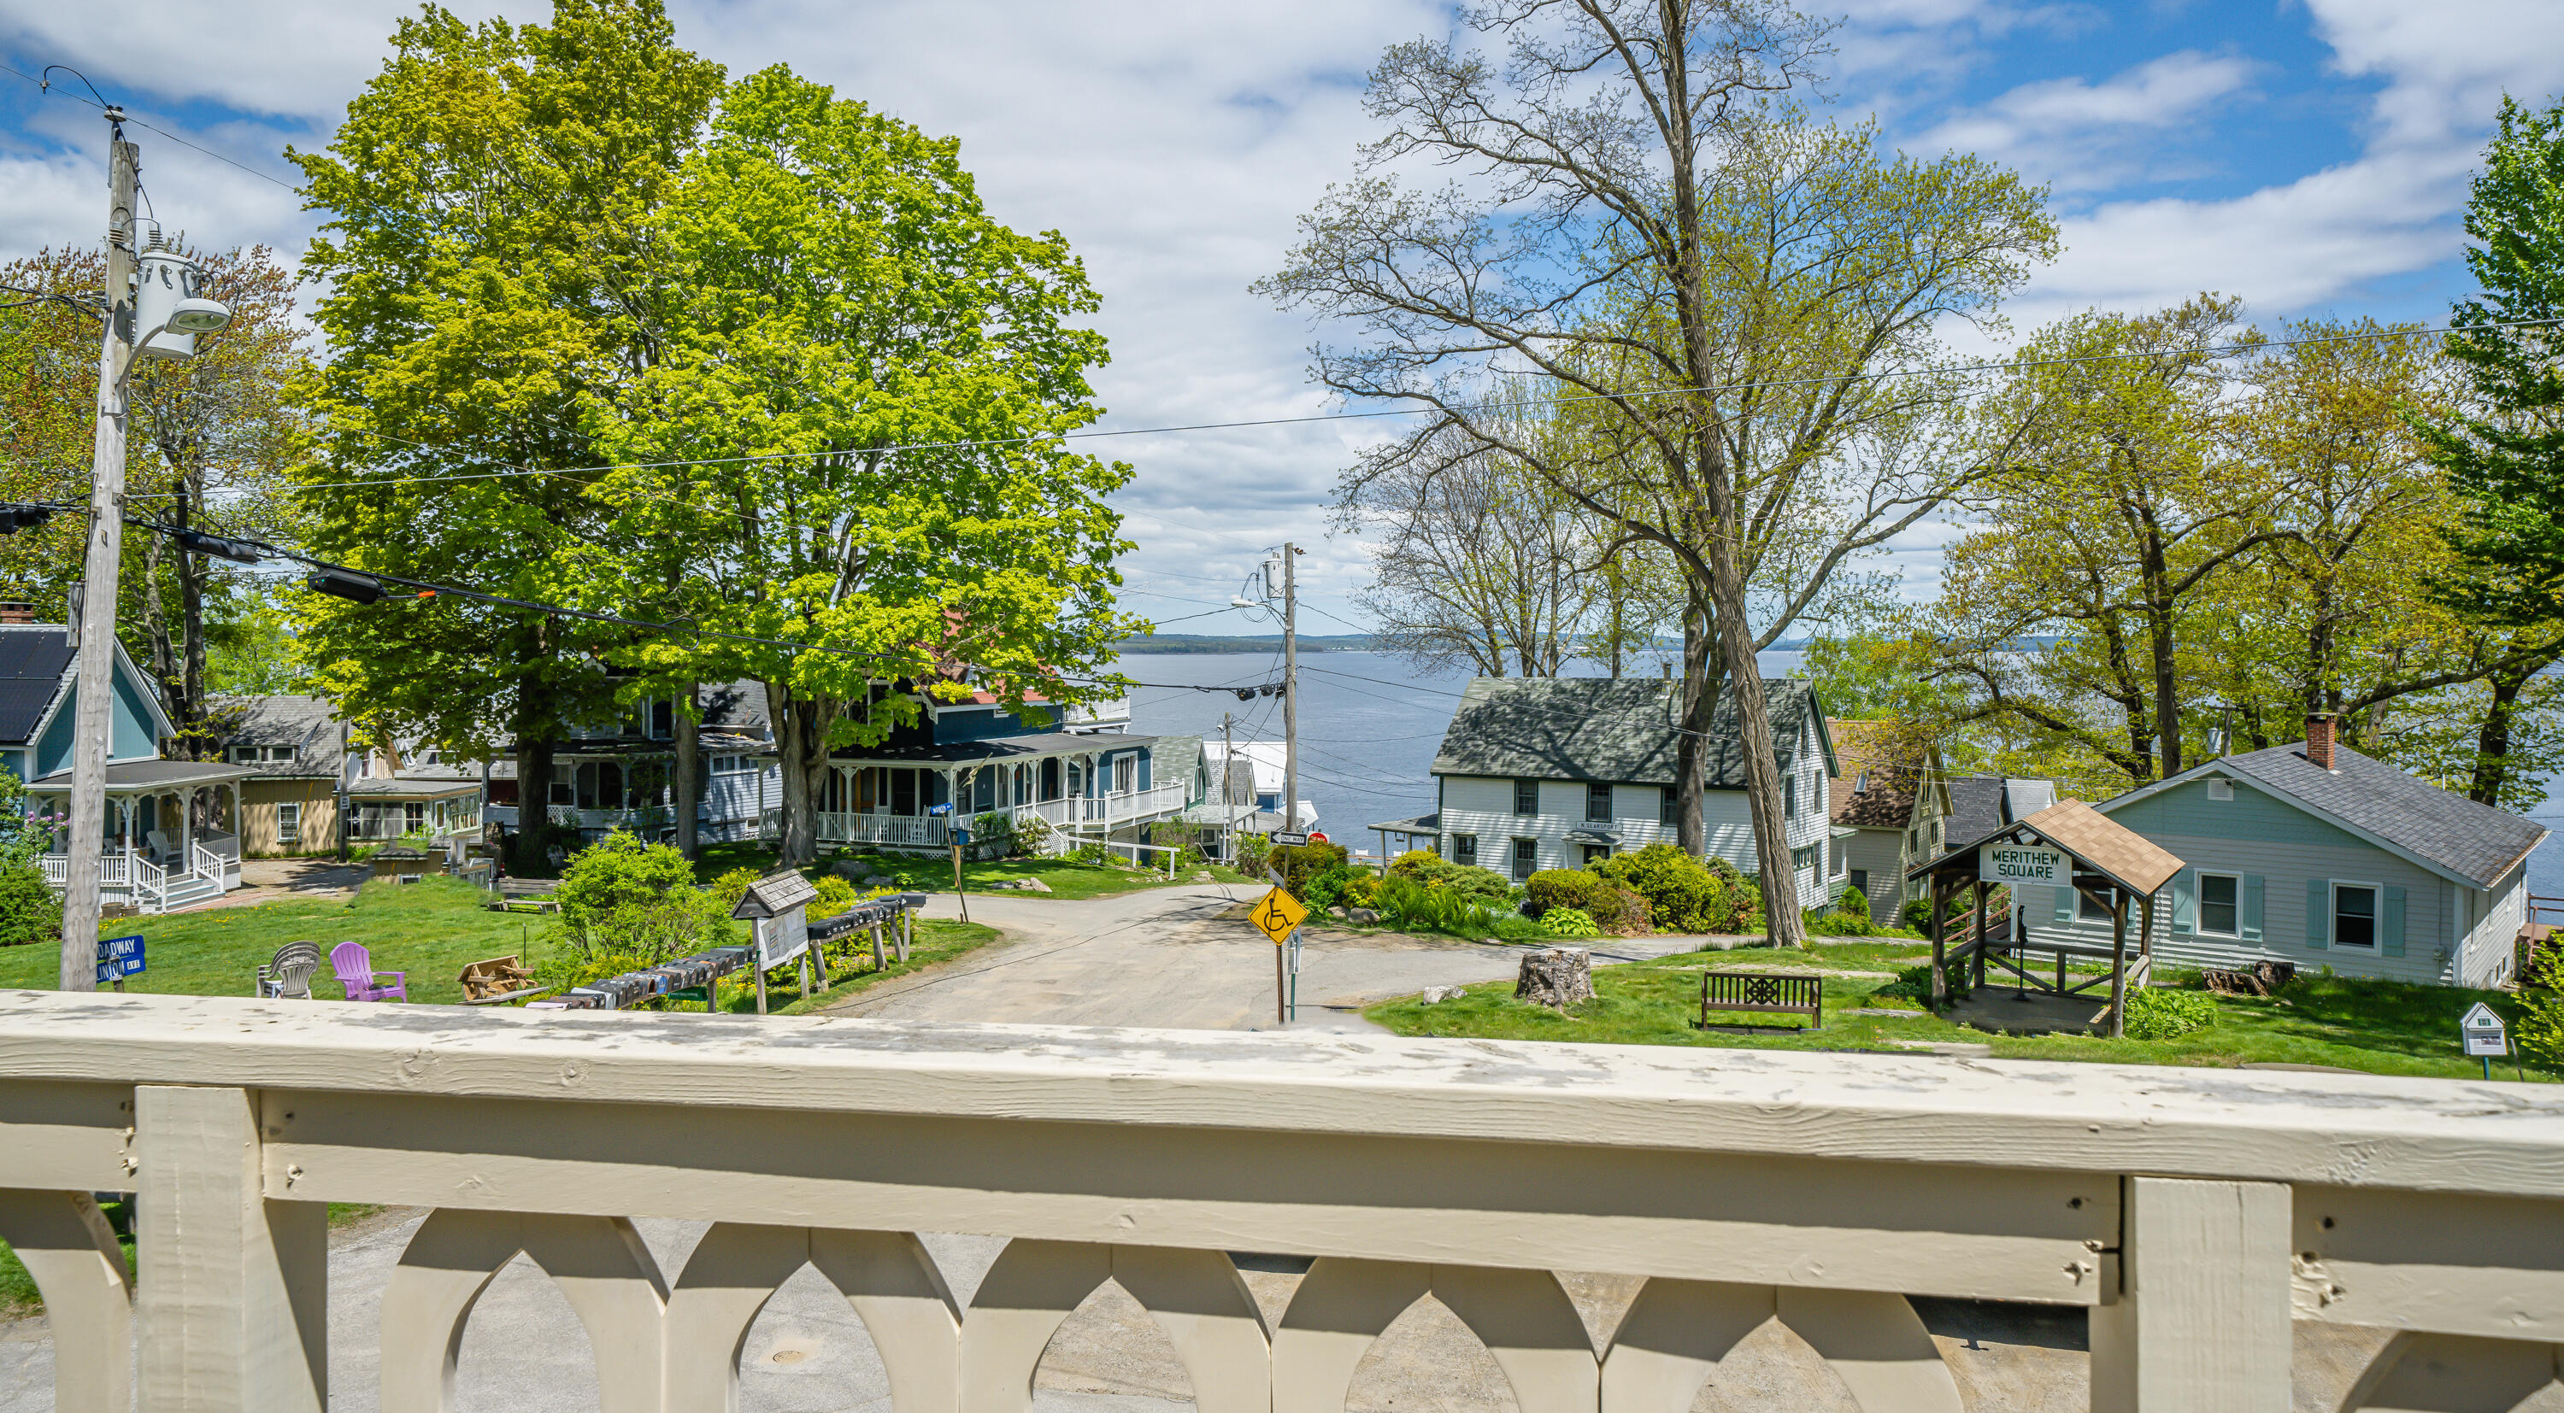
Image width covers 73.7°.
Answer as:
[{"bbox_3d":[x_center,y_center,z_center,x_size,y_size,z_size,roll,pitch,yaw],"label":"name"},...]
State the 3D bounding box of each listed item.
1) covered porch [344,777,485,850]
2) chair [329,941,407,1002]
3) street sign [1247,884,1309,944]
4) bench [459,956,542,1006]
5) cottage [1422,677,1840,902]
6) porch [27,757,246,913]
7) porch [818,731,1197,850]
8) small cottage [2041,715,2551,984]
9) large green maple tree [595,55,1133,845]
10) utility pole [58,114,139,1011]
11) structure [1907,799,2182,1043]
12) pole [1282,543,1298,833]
[{"bbox_3d":[-32.800,3.989,64.674,3.800,2.800,3.700,0,2,7],"label":"covered porch"},{"bbox_3d":[-13.172,3.914,24.648,0.840,0.950,0.760,1,2,29],"label":"chair"},{"bbox_3d":[-0.041,2.897,23.600,0.840,0.840,0.040,-2,2,0],"label":"street sign"},{"bbox_3d":[-11.299,4.045,24.753,0.650,0.680,1.250,1,2,27],"label":"bench"},{"bbox_3d":[14.350,3.401,70.157,14.700,9.200,7.450,1,2,35],"label":"cottage"},{"bbox_3d":[-26.800,3.017,40.530,2.900,3.050,4.900,0,2,-2],"label":"porch"},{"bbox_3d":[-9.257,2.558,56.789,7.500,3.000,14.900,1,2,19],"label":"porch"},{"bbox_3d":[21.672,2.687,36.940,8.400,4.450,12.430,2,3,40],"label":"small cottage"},{"bbox_3d":[-11.500,-6.471,45.805,15.000,21.400,14.500,0,2,0],"label":"large green maple tree"},{"bbox_3d":[-10.064,-0.106,14.505,0.280,9.800,0.280,3,2,0],"label":"utility pole"},{"bbox_3d":[11.522,3.064,25.720,3.200,3.030,3.710,1,2,35],"label":"structure"},{"bbox_3d":[0.240,0.373,43.039,0.250,8.850,0.250,-1,2,0],"label":"pole"}]

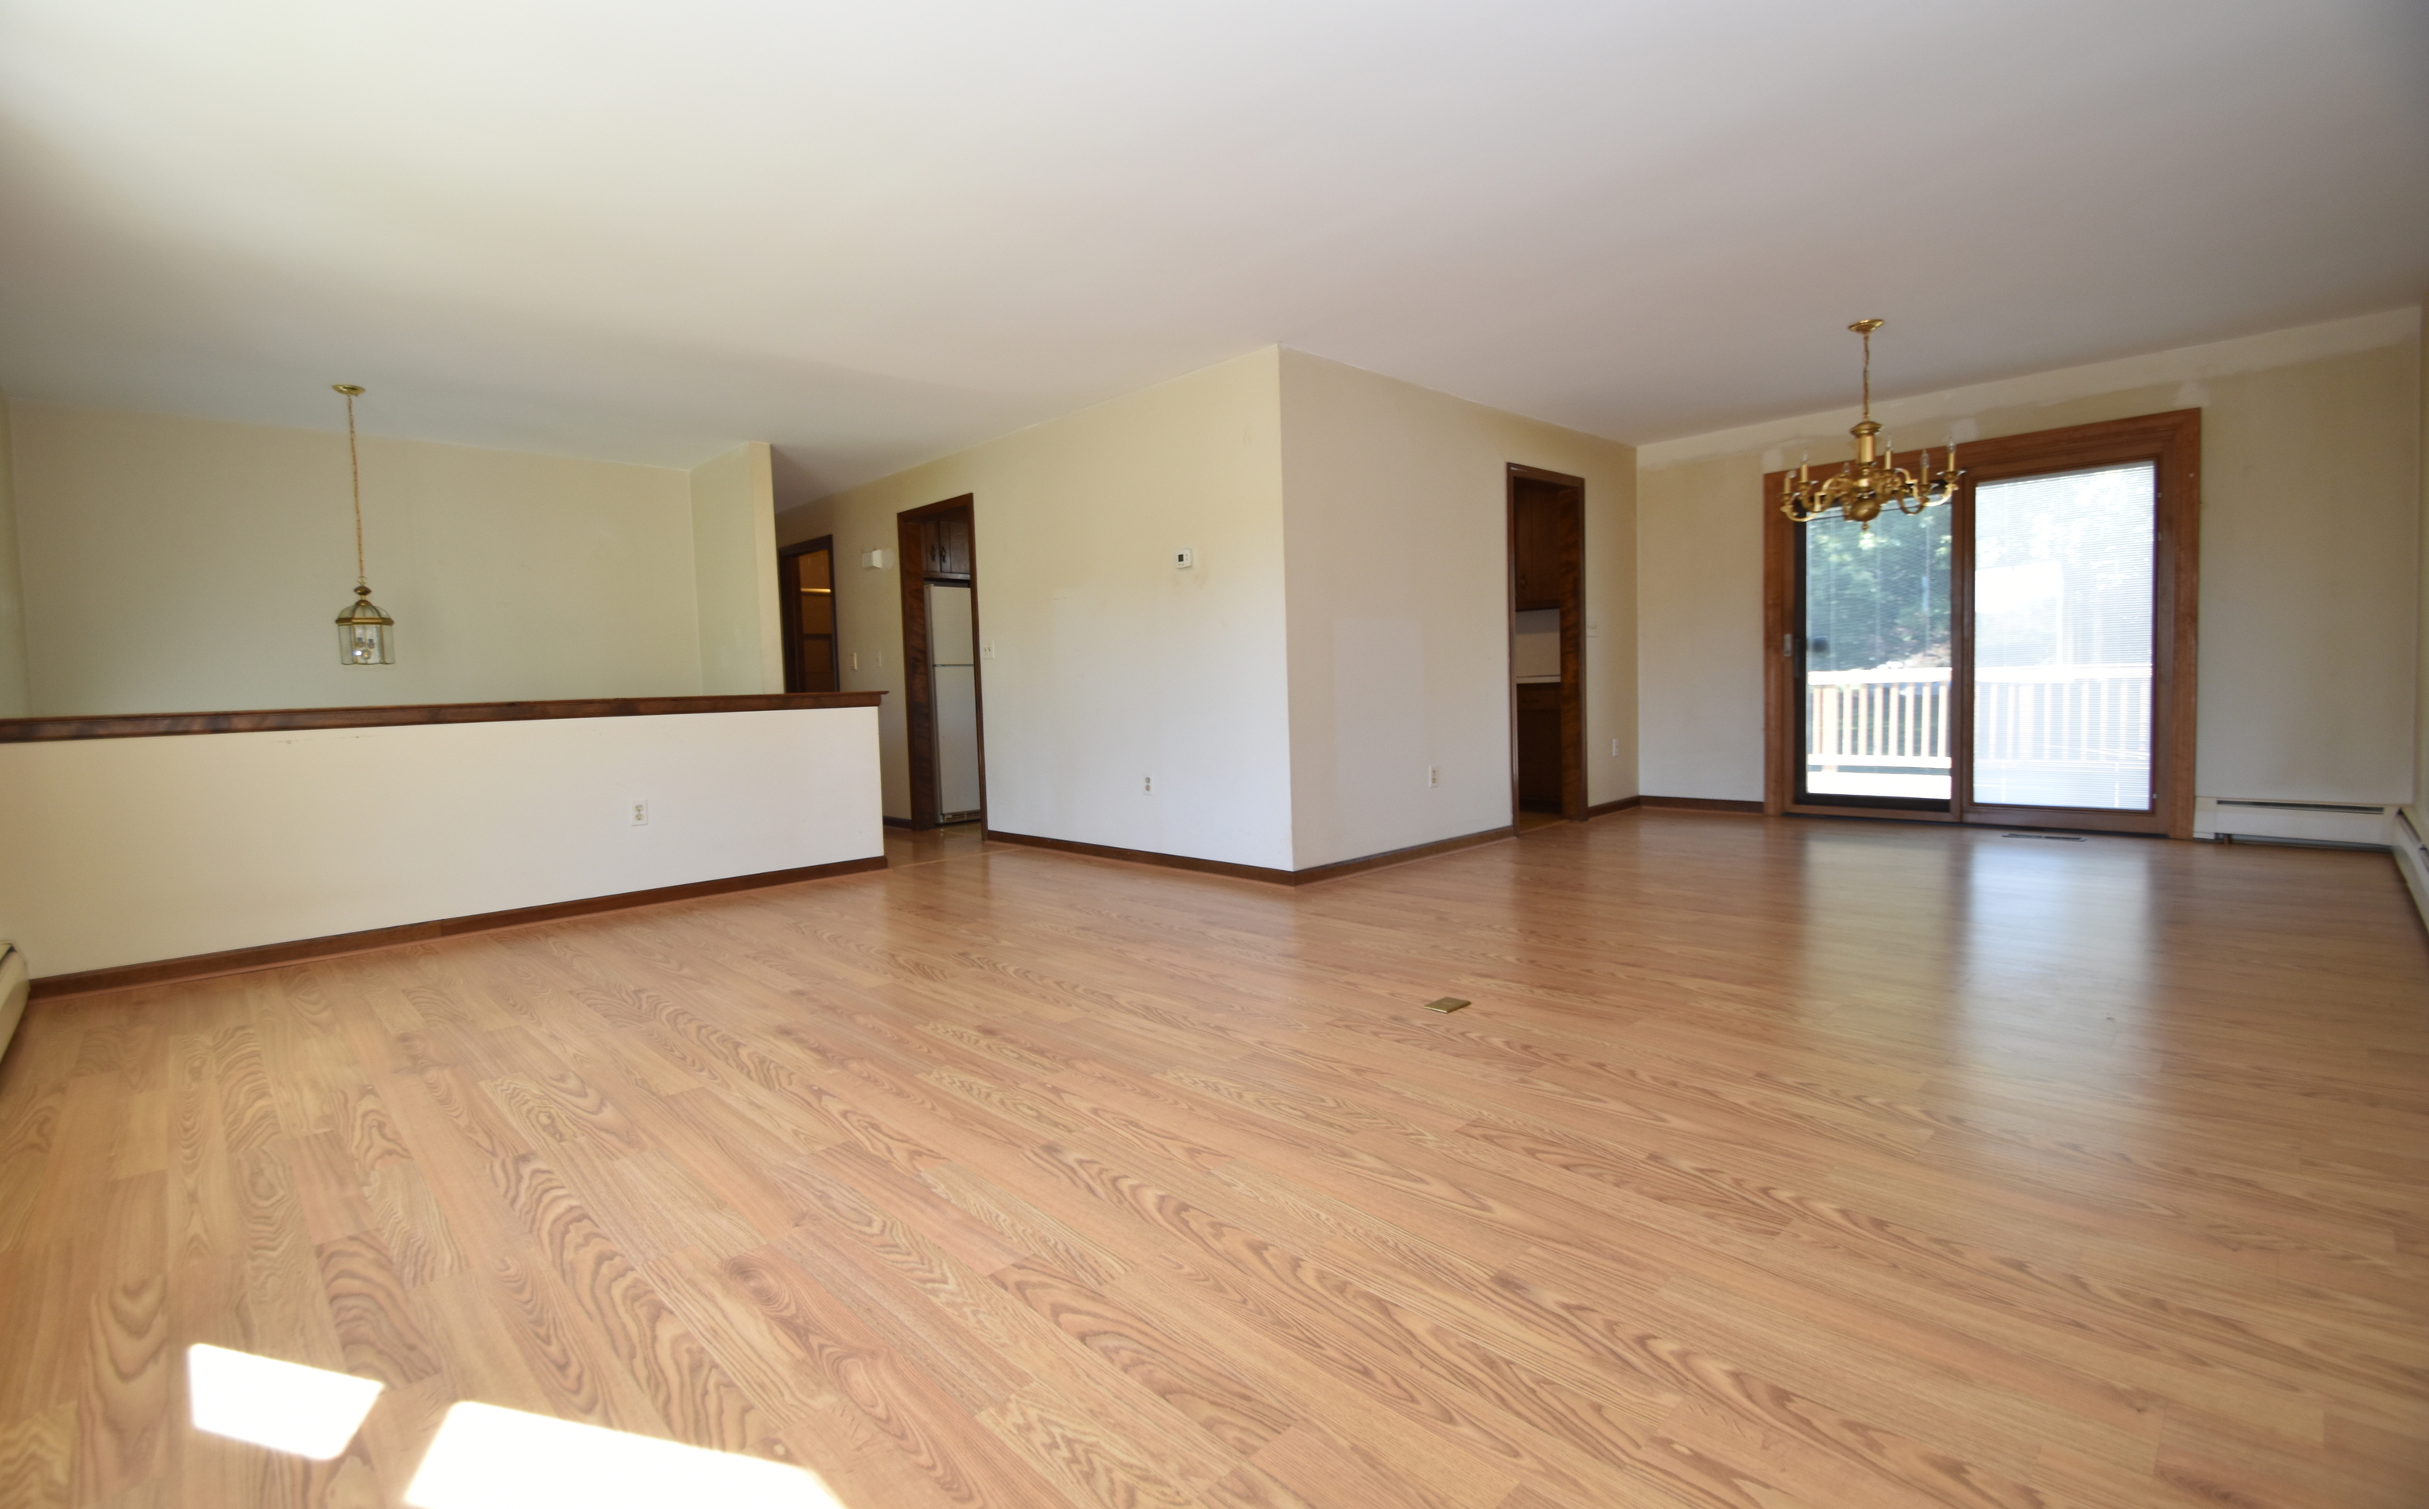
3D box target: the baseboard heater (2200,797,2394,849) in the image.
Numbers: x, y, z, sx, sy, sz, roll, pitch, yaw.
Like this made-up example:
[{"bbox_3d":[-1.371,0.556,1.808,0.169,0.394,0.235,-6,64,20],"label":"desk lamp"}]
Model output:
[{"bbox_3d":[5.138,0.327,4.819,0.663,0.203,0.069,1,5,42],"label":"baseboard heater"}]

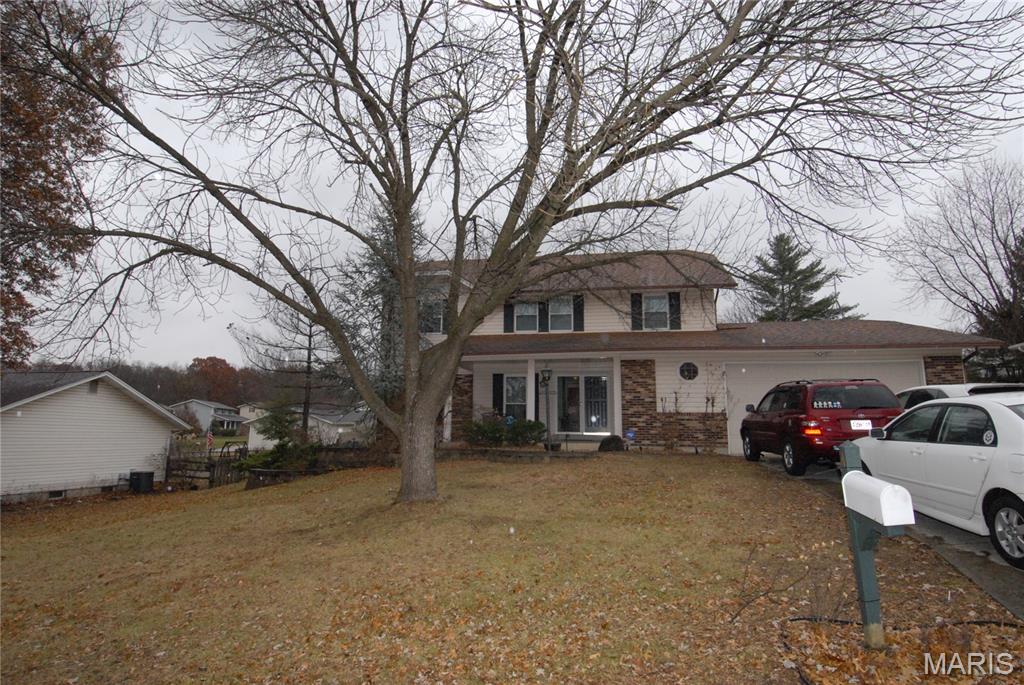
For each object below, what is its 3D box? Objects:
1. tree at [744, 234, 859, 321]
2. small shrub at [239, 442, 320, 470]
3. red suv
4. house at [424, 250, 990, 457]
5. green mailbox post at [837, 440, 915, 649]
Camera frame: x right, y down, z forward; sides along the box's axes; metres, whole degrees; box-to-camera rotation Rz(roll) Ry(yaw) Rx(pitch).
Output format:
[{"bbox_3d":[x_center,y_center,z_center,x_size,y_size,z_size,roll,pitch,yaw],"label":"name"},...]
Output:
[{"bbox_3d":[17.696,-0.327,33.415,7.500,13.200,7.500,0,-8,0],"label":"tree"},{"bbox_3d":[-7.217,3.576,16.654,2.400,0.950,1.700,0,-8,0],"label":"small shrub"},{"bbox_3d":[6.270,1.770,11.400,1.830,1.730,4.690,-1,-9,9],"label":"red suv"},{"bbox_3d":[4.387,-0.018,20.286,17.300,7.700,11.200,-1,-9,9],"label":"house"},{"bbox_3d":[2.350,1.300,3.460,0.180,1.320,0.600,-1,-9,8],"label":"green mailbox post"}]

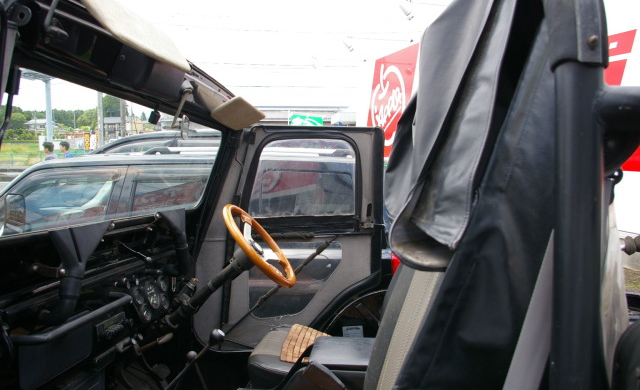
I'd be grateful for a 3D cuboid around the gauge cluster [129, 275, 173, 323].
[{"bbox_3d":[-0.601,0.365,1.704,0.050,0.145,0.235,-16,0,8],"label":"gauge cluster"}]

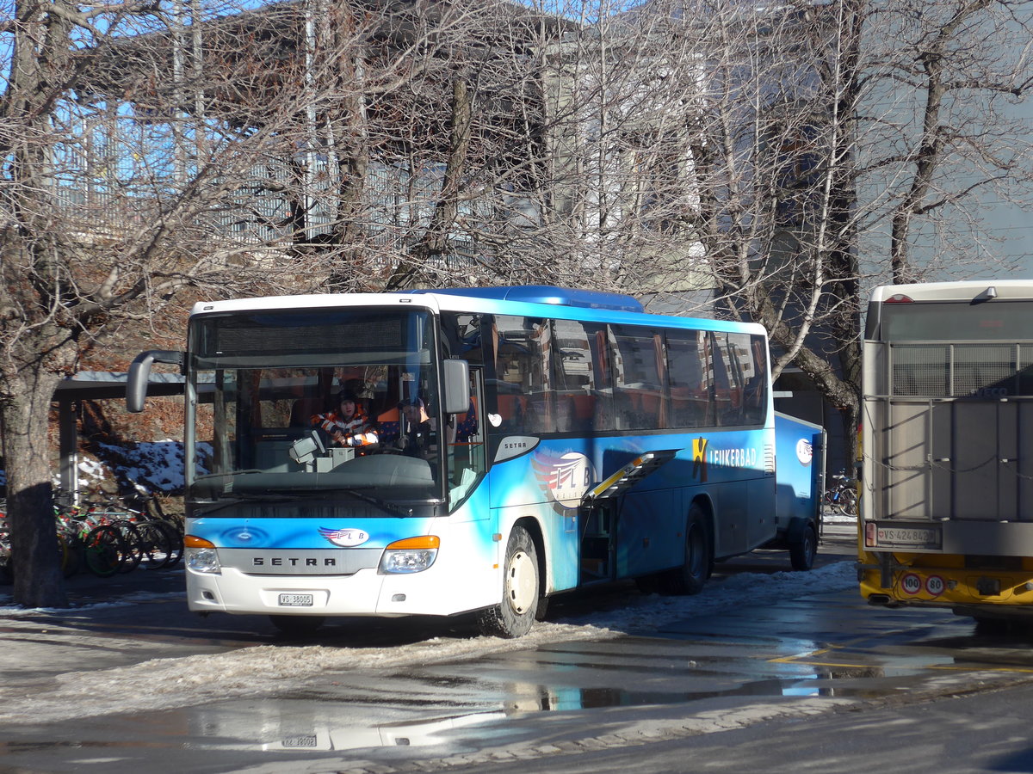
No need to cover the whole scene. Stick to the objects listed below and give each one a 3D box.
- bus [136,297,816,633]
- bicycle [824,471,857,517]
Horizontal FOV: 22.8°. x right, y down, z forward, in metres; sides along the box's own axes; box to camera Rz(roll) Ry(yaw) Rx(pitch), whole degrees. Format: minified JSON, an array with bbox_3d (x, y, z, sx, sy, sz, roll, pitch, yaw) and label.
[{"bbox_3d":[0.123,0.759,28.834,2.680,3.450,12.300,-1,-1,21],"label":"bus"},{"bbox_3d":[7.172,2.437,58.500,1.720,1.060,0.580,0,-1,0],"label":"bicycle"}]

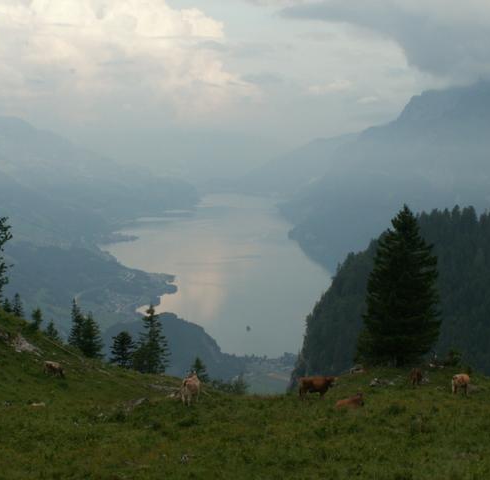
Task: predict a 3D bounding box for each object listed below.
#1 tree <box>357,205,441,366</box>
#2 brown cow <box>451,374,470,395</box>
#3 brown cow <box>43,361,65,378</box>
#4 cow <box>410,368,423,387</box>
[{"bbox_3d":[13.928,3.946,113.000,7.400,14.800,7.400,0,6,0],"label":"tree"},{"bbox_3d":[14.097,9.439,81.000,0.680,1.350,2.000,4,7,35],"label":"brown cow"},{"bbox_3d":[-17.176,11.752,112.000,2.000,1.350,0.680,0,6,5],"label":"brown cow"},{"bbox_3d":[12.768,10.222,92.000,0.680,1.350,2.000,-1,6,-10],"label":"cow"}]

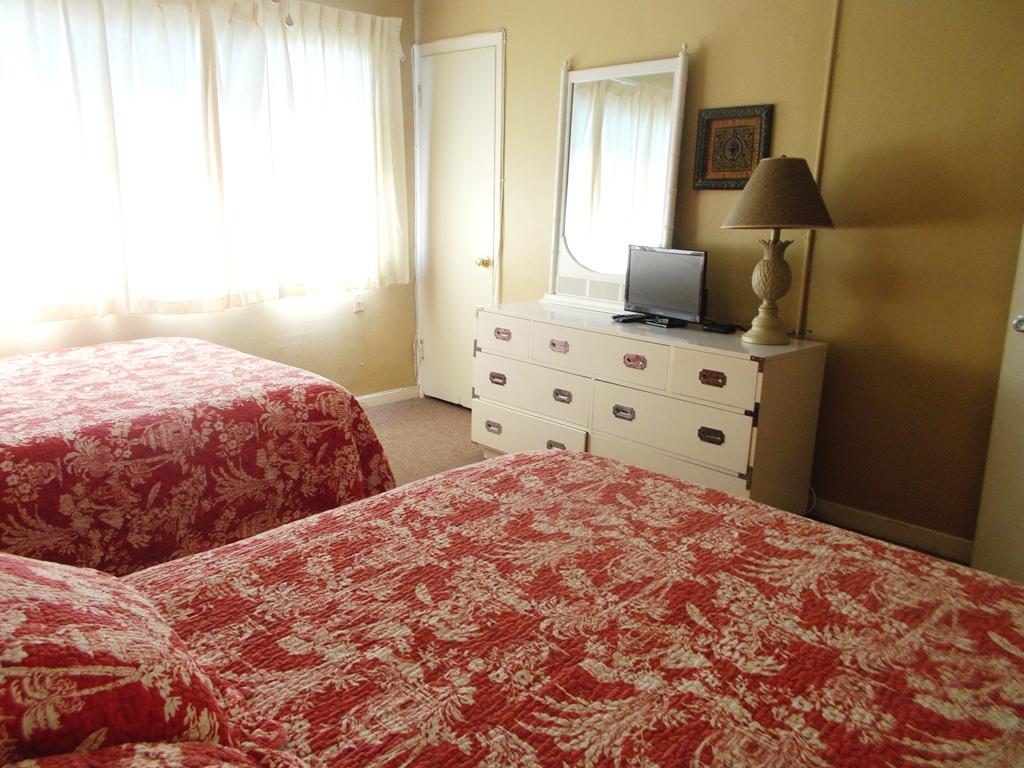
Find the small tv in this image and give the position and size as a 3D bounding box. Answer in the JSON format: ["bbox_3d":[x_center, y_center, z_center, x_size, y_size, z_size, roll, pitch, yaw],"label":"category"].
[{"bbox_3d":[0.657,-0.421,3.315,0.150,0.322,0.440,-9,17,-34],"label":"small tv"}]

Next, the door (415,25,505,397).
[{"bbox_3d":[-0.321,-0.871,4.488,0.706,2.106,0.060,13,19,41],"label":"door"}]

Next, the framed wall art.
[{"bbox_3d":[0.921,-0.990,3.238,0.339,0.331,0.030,13,19,41],"label":"framed wall art"}]

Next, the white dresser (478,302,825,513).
[{"bbox_3d":[0.500,0.106,3.424,0.439,0.758,1.562,-11,18,-41],"label":"white dresser"}]

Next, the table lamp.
[{"bbox_3d":[0.989,-0.498,2.888,0.418,0.684,0.418,-11,18,-41],"label":"table lamp"}]

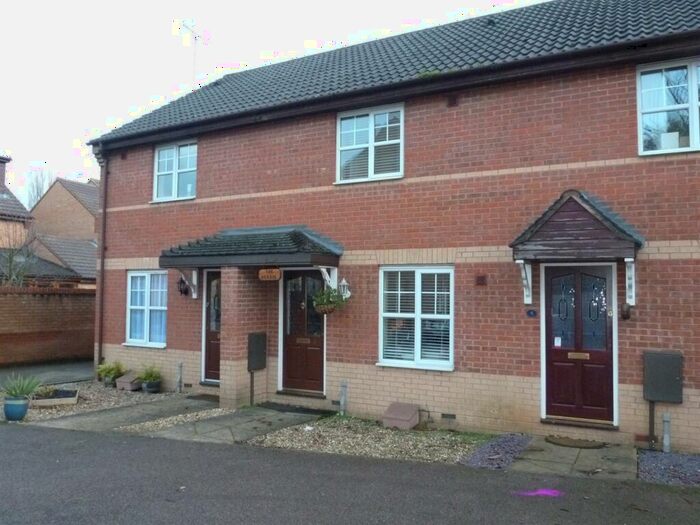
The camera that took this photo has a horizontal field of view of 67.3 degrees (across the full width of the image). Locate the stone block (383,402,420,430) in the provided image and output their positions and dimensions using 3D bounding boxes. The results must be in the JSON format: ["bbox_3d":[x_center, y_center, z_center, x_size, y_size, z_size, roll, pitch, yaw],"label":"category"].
[{"bbox_3d":[0.773,2.228,7.626,0.420,0.280,0.460,-1,-4,27],"label":"stone block"}]

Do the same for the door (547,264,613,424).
[{"bbox_3d":[3.010,1.055,6.901,0.800,1.990,0.080,-1,-4,27],"label":"door"}]

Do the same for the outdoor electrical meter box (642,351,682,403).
[{"bbox_3d":[3.585,1.315,6.044,0.380,0.550,0.220,-1,-4,27],"label":"outdoor electrical meter box"}]

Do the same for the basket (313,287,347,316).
[{"bbox_3d":[-0.307,0.597,8.265,0.470,0.430,0.440,-1,-4,27],"label":"basket"}]

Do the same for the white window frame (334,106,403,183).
[{"bbox_3d":[0.298,-1.818,8.095,1.165,1.170,0.120,-1,-4,27],"label":"white window frame"}]

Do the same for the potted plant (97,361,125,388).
[{"bbox_3d":[-4.589,2.150,10.075,0.470,0.500,0.450,-1,-4,27],"label":"potted plant"}]

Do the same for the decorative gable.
[{"bbox_3d":[2.721,-0.416,6.374,1.410,0.805,0.630,-1,-4,27],"label":"decorative gable"}]

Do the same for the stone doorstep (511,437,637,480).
[{"bbox_3d":[2.669,2.312,6.167,1.230,0.080,1.300,-1,-4,27],"label":"stone doorstep"}]

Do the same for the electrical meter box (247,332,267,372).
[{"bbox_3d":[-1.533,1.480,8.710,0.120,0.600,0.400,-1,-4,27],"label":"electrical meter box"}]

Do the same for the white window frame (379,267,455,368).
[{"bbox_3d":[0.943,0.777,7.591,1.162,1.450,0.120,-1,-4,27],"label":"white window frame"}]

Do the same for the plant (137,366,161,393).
[{"bbox_3d":[-3.749,2.191,9.930,0.390,0.480,0.380,-1,-4,27],"label":"plant"}]

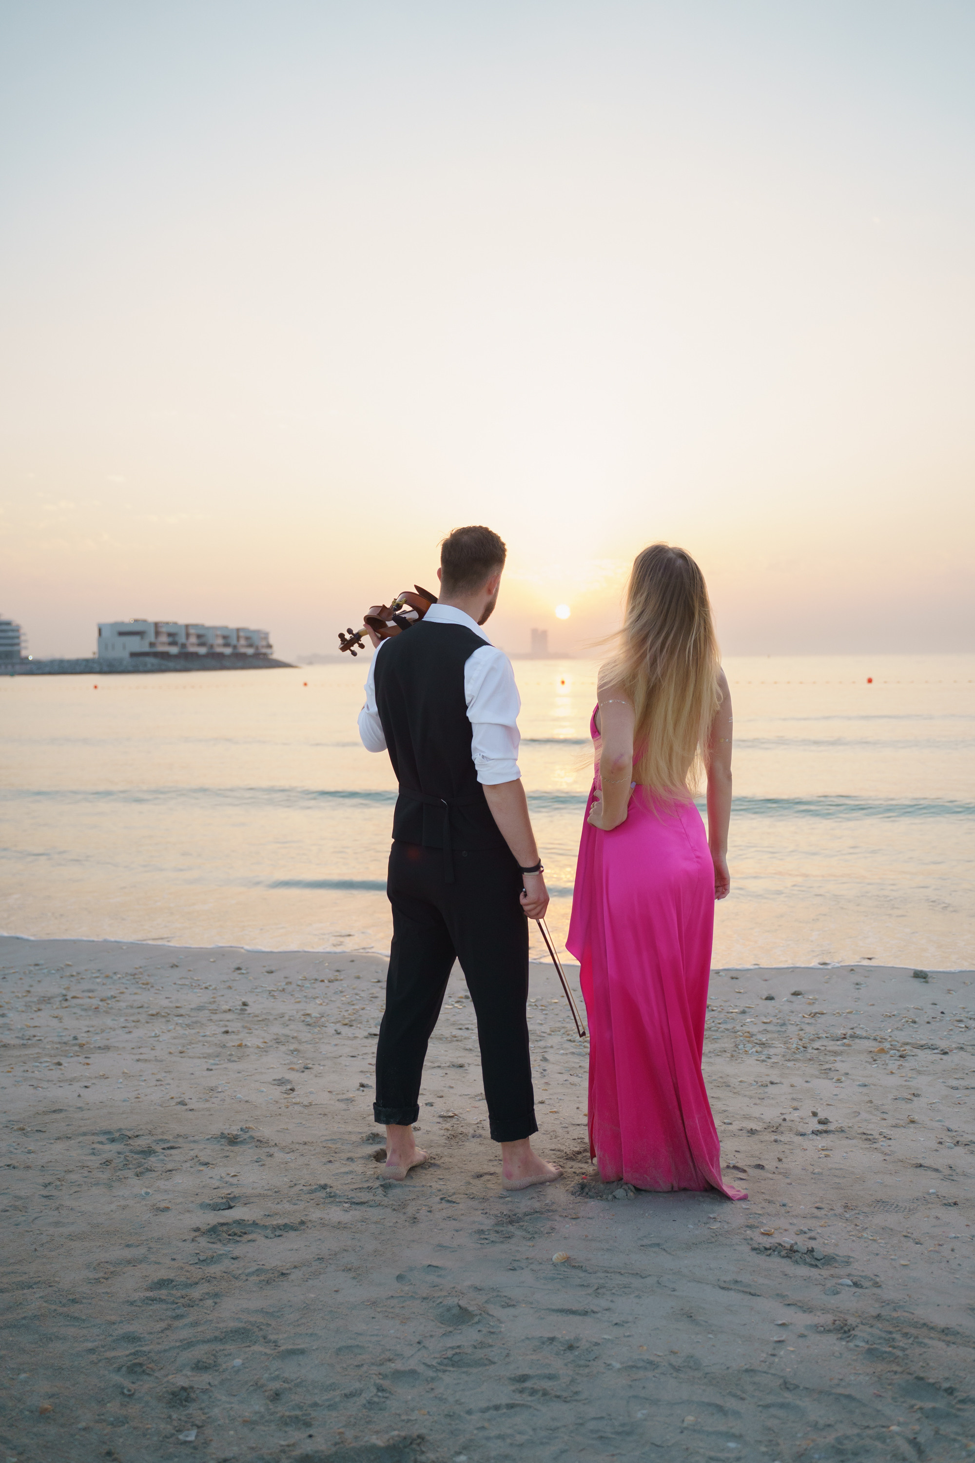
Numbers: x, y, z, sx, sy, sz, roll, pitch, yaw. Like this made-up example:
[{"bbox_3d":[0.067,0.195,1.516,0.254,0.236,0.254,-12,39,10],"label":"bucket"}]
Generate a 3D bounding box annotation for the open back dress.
[{"bbox_3d":[0.450,0.554,3.081,0.440,1.280,0.500,-3,4,-27],"label":"open back dress"}]

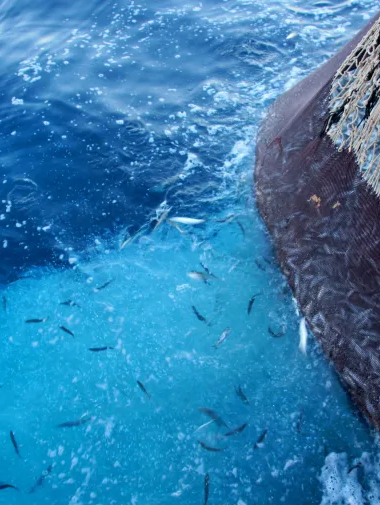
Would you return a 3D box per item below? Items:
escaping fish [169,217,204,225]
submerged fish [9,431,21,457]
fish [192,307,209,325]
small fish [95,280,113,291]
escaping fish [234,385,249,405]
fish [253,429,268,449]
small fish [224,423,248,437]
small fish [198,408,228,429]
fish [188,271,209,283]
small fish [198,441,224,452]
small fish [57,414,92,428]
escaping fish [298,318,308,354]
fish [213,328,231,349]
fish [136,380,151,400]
[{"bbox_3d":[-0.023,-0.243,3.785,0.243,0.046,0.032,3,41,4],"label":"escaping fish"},{"bbox_3d":[-0.872,0.955,2.529,0.023,0.033,0.175,-22,46,-23],"label":"submerged fish"},{"bbox_3d":[0.067,0.393,3.145,0.025,0.036,0.189,-23,46,-24],"label":"fish"},{"bbox_3d":[-0.566,0.212,3.354,0.172,0.033,0.022,-32,50,-31],"label":"small fish"},{"bbox_3d":[0.436,1.183,4.215,0.036,0.046,0.221,-16,44,-17],"label":"escaping fish"},{"bbox_3d":[0.548,1.442,3.928,0.036,0.046,0.219,27,49,27],"label":"fish"},{"bbox_3d":[0.233,0.908,2.583,0.165,0.031,0.021,-18,44,-19],"label":"small fish"},{"bbox_3d":[0.127,0.872,2.655,0.199,0.038,0.026,26,47,27],"label":"small fish"},{"bbox_3d":[0.095,0.263,5.237,0.248,0.052,0.041,21,46,22],"label":"fish"},{"bbox_3d":[0.165,1.476,3.890,0.226,0.048,0.037,11,43,12],"label":"small fish"},{"bbox_3d":[-0.607,0.892,2.663,0.190,0.036,0.025,-13,43,-15],"label":"small fish"},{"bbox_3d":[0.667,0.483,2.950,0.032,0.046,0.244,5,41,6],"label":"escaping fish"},{"bbox_3d":[0.189,0.506,3.000,0.023,0.034,0.177,23,46,24],"label":"fish"},{"bbox_3d":[-0.247,0.747,2.738,0.021,0.031,0.162,-24,47,-25],"label":"fish"}]

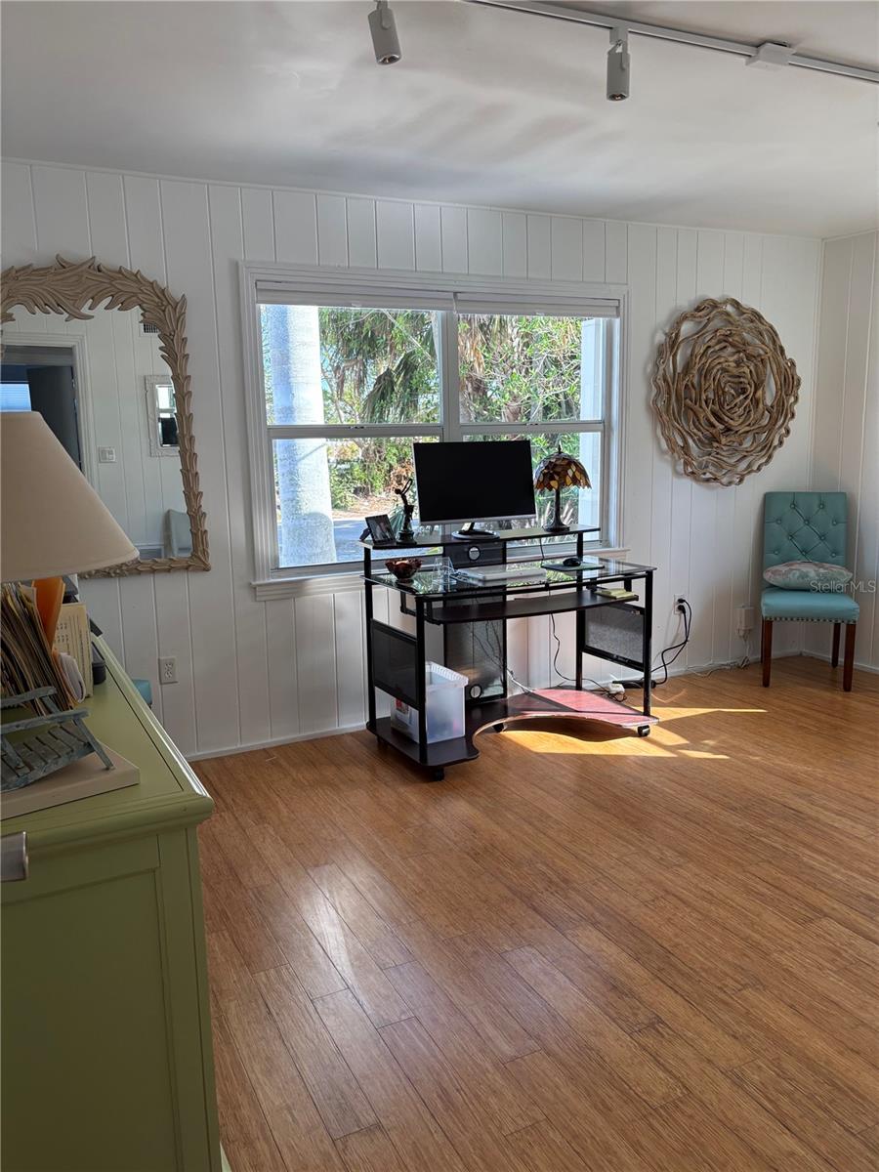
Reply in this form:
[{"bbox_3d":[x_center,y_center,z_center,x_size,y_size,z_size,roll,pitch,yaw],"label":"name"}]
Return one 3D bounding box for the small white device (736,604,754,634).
[{"bbox_3d":[1.784,0.195,5.124,0.080,0.145,0.060,-6,11,-25],"label":"small white device"}]

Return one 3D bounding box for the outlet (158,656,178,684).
[{"bbox_3d":[-1.160,0.363,3.776,0.071,0.115,0.015,-6,11,-25],"label":"outlet"}]

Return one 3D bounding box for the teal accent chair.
[{"bbox_3d":[2.030,0.014,4.862,0.470,1.015,0.580,2,10,16],"label":"teal accent chair"}]

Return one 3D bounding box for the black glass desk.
[{"bbox_3d":[0.325,0.244,4.049,1.255,0.915,0.710,-6,11,-27],"label":"black glass desk"}]

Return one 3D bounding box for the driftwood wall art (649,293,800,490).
[{"bbox_3d":[1.580,-1.051,4.812,1.000,1.000,0.120,-6,11,-25],"label":"driftwood wall art"}]

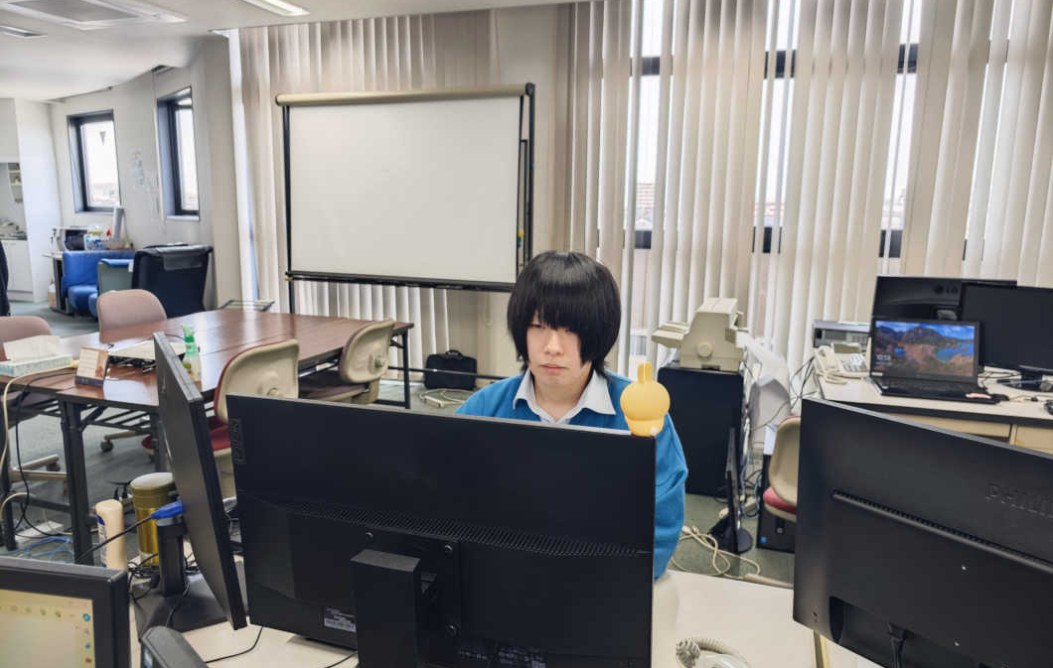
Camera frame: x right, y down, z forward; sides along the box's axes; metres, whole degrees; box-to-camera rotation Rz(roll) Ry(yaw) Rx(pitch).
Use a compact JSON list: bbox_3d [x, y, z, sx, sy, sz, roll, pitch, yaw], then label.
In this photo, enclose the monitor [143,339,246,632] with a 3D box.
[{"bbox_3d":[-0.564,0.233,1.075,0.185,0.385,0.520,-5,11,-32],"label":"monitor"}]

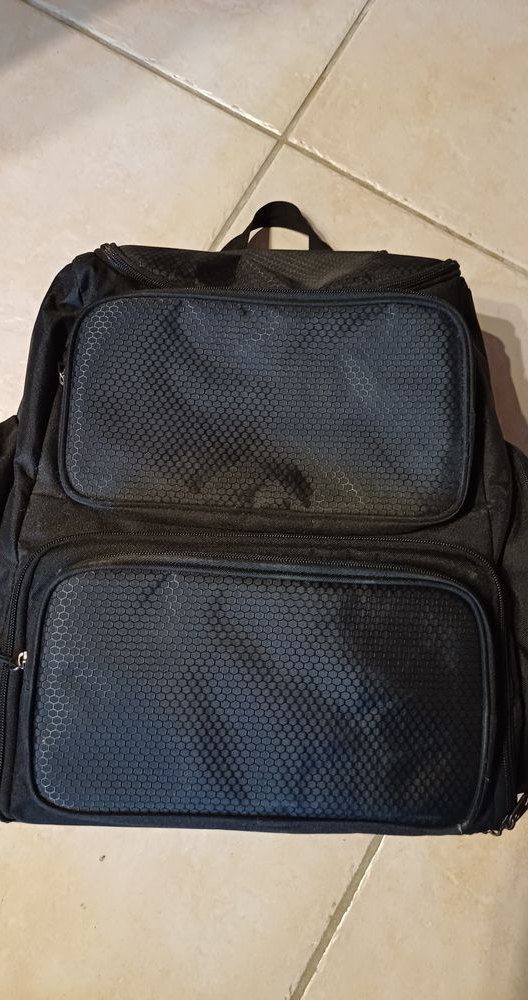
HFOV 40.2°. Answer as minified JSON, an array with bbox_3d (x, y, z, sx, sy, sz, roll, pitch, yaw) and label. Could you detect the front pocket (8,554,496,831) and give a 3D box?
[{"bbox_3d":[-0.006,0.101,0.392,0.252,0.038,0.139,2,81,-1],"label":"front pocket"}]

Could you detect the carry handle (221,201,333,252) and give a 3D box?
[{"bbox_3d":[0.011,-0.209,0.552,0.085,0.020,0.047,2,80,-1],"label":"carry handle"}]

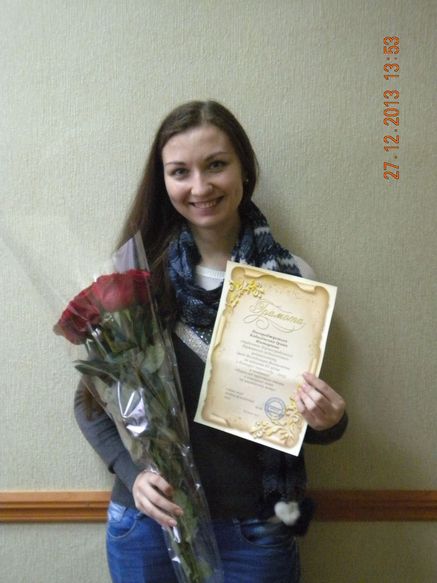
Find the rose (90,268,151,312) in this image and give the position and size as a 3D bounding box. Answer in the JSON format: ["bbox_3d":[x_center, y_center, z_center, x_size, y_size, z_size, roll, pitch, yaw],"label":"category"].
[{"bbox_3d":[-0.166,-0.002,1.480,0.097,0.077,0.090,-11,6,6],"label":"rose"}]

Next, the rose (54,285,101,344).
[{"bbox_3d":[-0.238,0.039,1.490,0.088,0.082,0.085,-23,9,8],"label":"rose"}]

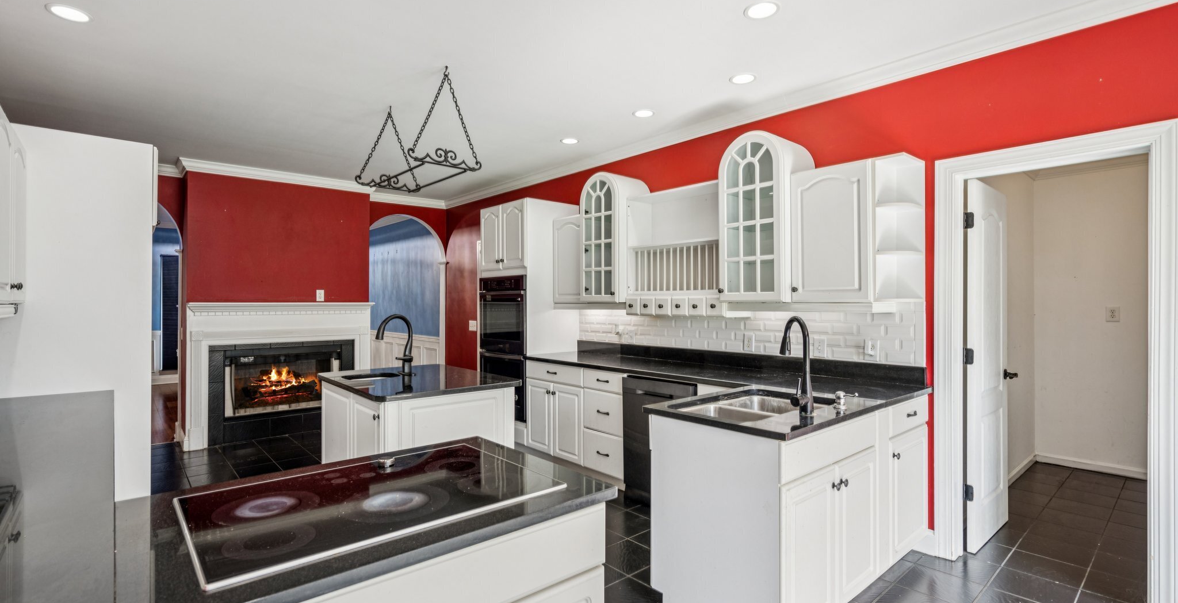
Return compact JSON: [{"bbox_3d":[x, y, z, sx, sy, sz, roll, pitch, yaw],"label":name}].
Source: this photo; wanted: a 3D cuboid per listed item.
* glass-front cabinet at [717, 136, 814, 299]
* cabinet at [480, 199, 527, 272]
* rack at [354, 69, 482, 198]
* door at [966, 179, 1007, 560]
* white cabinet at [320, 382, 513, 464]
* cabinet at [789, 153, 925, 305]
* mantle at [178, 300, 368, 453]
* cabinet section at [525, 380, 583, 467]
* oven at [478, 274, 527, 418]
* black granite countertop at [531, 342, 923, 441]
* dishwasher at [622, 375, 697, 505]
[{"bbox_3d":[1.131,-0.512,3.350,0.410,1.045,0.443,0,0,-42],"label":"glass-front cabinet"},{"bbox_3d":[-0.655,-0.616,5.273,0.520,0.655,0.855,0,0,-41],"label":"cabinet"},{"bbox_3d":[-1.085,-1.055,3.289,0.452,0.575,0.840,0,0,-42],"label":"rack"},{"bbox_3d":[2.334,0.348,3.050,0.684,2.025,0.037,0,0,-40],"label":"door"},{"bbox_3d":[-1.084,0.950,3.247,0.800,0.884,1.060,0,0,-41],"label":"white cabinet"},{"bbox_3d":[1.512,-0.375,2.984,0.335,0.770,0.607,0,0,-42],"label":"cabinet"},{"bbox_3d":[-3.074,0.710,5.374,1.685,1.375,0.200,0,0,-41],"label":"mantle"},{"bbox_3d":[-0.052,0.929,4.311,0.600,0.577,0.725,0,0,-41],"label":"cabinet section"},{"bbox_3d":[-0.585,0.415,5.020,0.600,1.290,0.765,0,0,-42],"label":"oven"},{"bbox_3d":[0.300,0.445,3.528,1.590,0.138,3.060,0,0,-41],"label":"black granite countertop"},{"bbox_3d":[0.659,0.940,3.627,0.600,0.860,0.620,0,0,-42],"label":"dishwasher"}]

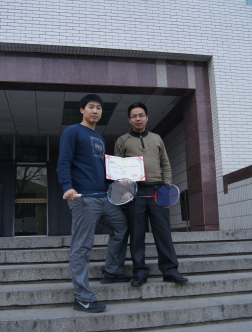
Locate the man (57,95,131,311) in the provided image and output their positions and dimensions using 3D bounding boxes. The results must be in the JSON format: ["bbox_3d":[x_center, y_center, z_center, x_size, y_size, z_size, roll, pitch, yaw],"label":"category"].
[{"bbox_3d":[-0.237,0.262,3.241,0.560,1.820,0.600,-12,-15,43],"label":"man"}]

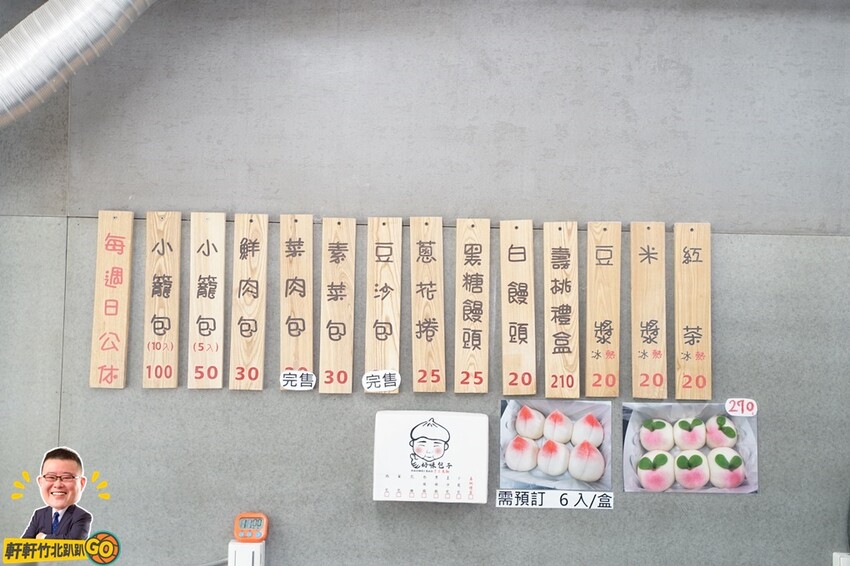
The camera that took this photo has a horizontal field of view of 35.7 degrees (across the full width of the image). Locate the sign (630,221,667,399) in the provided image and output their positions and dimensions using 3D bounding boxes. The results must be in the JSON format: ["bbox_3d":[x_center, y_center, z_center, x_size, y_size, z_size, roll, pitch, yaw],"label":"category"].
[{"bbox_3d":[0.471,0.056,2.780,0.072,0.371,0.012,0,-5,0],"label":"sign"}]

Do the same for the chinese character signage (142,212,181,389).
[{"bbox_3d":[-0.526,0.034,2.651,0.066,0.353,0.014,0,-5,-1],"label":"chinese character signage"}]

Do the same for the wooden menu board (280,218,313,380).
[{"bbox_3d":[-0.270,0.040,2.780,0.069,0.370,0.012,-1,-5,0],"label":"wooden menu board"}]

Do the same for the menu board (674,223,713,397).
[{"bbox_3d":[0.540,0.057,2.667,0.073,0.354,0.014,1,-5,-1],"label":"menu board"}]

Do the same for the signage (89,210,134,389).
[{"bbox_3d":[-0.659,0.036,2.788,0.072,0.374,0.017,2,-4,0],"label":"signage"}]

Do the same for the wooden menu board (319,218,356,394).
[{"bbox_3d":[-0.184,0.047,2.780,0.070,0.370,0.012,1,-5,0],"label":"wooden menu board"}]

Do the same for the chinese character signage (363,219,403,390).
[{"bbox_3d":[-0.083,0.044,2.658,0.067,0.351,0.014,1,-5,-1],"label":"chinese character signage"}]

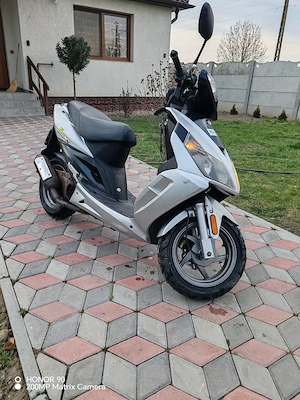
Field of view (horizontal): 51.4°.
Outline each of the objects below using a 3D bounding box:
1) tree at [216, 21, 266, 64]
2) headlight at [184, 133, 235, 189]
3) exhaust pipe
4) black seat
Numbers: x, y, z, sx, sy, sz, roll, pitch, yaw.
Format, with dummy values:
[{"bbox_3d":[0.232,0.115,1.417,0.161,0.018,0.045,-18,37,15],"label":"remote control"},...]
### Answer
[{"bbox_3d":[6.605,-10.404,22.937,3.500,4.900,3.500,3,22,0],"label":"tree"},{"bbox_3d":[0.268,-0.181,1.382,0.220,0.200,0.135,21,19,37],"label":"headlight"},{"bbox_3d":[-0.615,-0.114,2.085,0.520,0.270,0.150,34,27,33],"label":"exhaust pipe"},{"bbox_3d":[-0.335,-0.496,1.990,0.660,0.210,0.270,21,19,37],"label":"black seat"}]

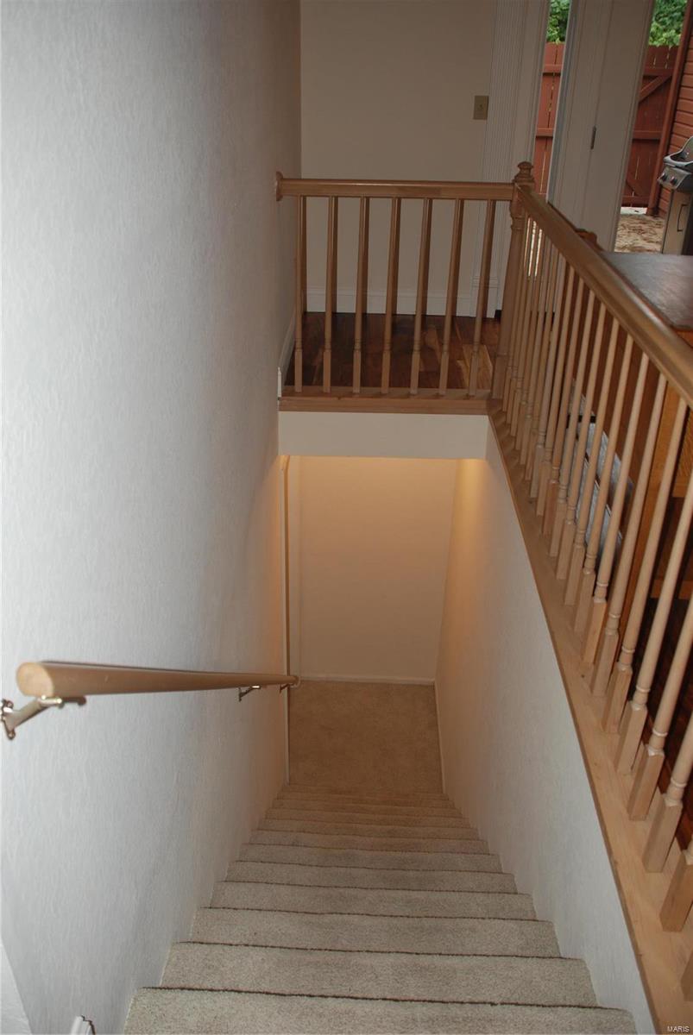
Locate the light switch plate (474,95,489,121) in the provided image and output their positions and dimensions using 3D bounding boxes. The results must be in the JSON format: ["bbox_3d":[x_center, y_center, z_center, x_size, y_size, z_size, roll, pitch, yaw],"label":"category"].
[{"bbox_3d":[0.704,-2.140,4.513,0.071,0.114,0.010,2,30,1],"label":"light switch plate"}]

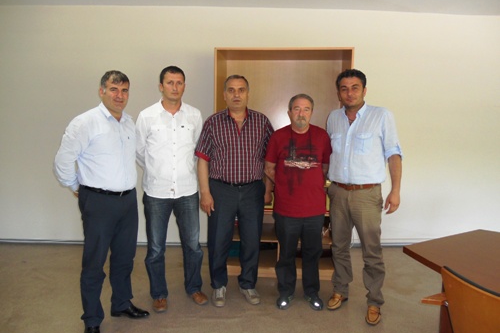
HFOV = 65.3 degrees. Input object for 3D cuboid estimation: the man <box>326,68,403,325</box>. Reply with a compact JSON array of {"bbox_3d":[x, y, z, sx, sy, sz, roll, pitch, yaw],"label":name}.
[{"bbox_3d":[0.815,0.204,2.851,0.570,1.793,0.460,5,8,28],"label":"man"}]

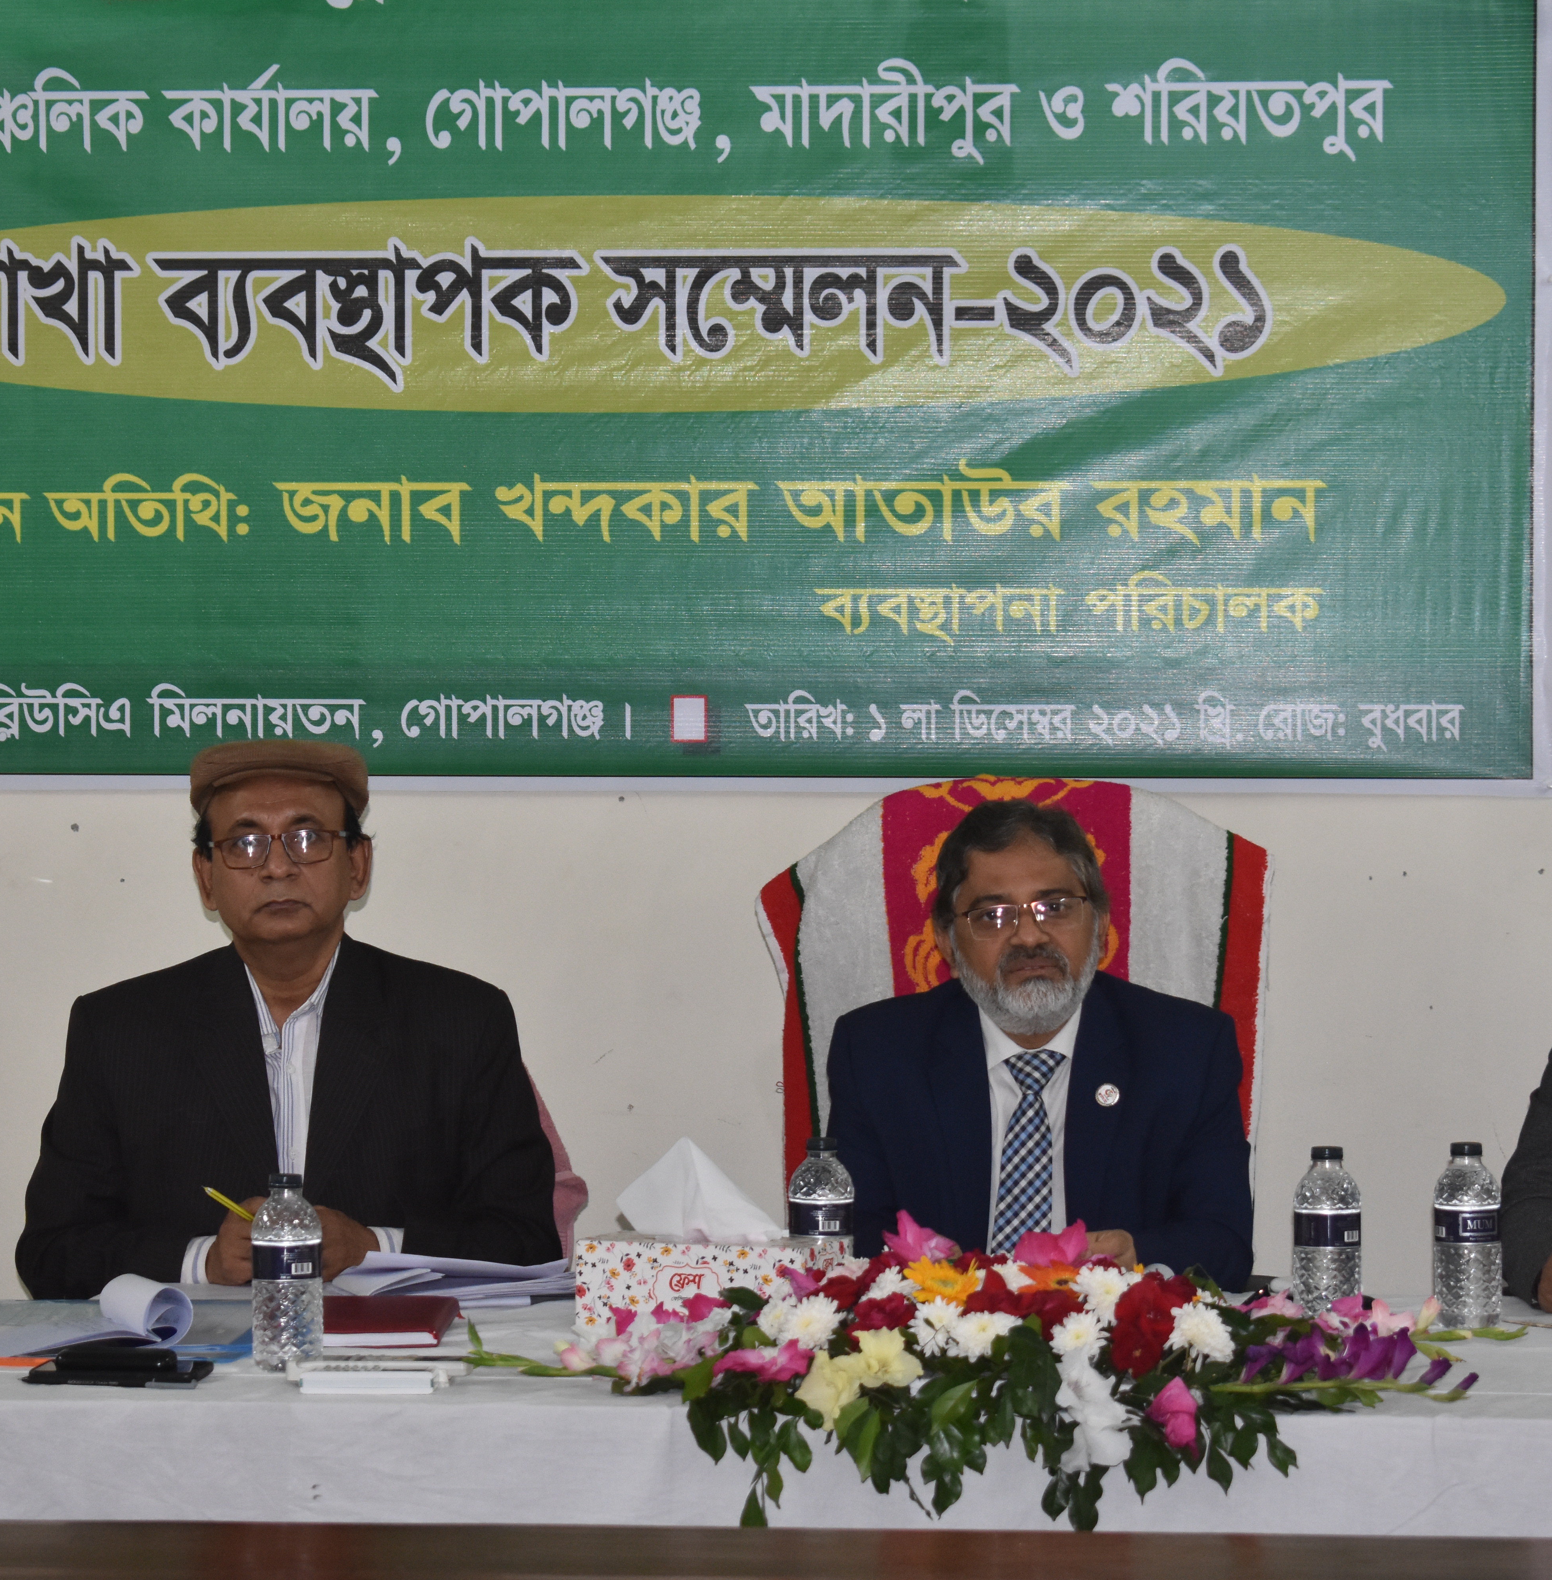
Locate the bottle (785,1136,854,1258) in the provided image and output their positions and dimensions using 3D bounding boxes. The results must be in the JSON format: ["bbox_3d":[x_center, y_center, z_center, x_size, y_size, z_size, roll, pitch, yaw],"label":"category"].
[{"bbox_3d":[0.045,0.442,5.460,0.067,0.181,0.067,0,1,0],"label":"bottle"}]

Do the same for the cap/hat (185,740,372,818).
[{"bbox_3d":[-0.520,-0.008,5.650,0.185,0.090,0.260,-1,-2,-1],"label":"cap/hat"}]

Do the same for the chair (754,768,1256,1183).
[{"bbox_3d":[0.264,0.617,5.848,0.620,1.240,0.680,0,2,5],"label":"chair"}]

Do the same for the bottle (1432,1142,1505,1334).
[{"bbox_3d":[0.689,0.444,5.370,0.067,0.181,0.067,0,1,0],"label":"bottle"}]

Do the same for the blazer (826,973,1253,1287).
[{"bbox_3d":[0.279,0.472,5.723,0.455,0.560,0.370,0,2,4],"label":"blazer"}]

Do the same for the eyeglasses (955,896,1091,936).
[{"bbox_3d":[0.256,0.128,5.540,0.140,0.042,0.140,-6,0,-2],"label":"eyeglasses"}]

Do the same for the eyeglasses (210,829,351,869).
[{"bbox_3d":[-0.515,0.061,5.610,0.143,0.043,0.140,-4,0,-1],"label":"eyeglasses"}]

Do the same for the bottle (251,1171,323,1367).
[{"bbox_3d":[-0.459,0.451,5.070,0.066,0.182,0.066,0,2,5],"label":"bottle"}]

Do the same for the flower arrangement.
[{"bbox_3d":[0.180,0.508,4.860,0.900,0.255,0.420,0,1,3],"label":"flower arrangement"}]

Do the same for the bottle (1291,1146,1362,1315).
[{"bbox_3d":[0.544,0.440,5.320,0.066,0.182,0.066,0,2,5],"label":"bottle"}]

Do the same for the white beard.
[{"bbox_3d":[0.266,0.203,5.680,0.155,0.120,0.110,-6,2,5],"label":"white beard"}]

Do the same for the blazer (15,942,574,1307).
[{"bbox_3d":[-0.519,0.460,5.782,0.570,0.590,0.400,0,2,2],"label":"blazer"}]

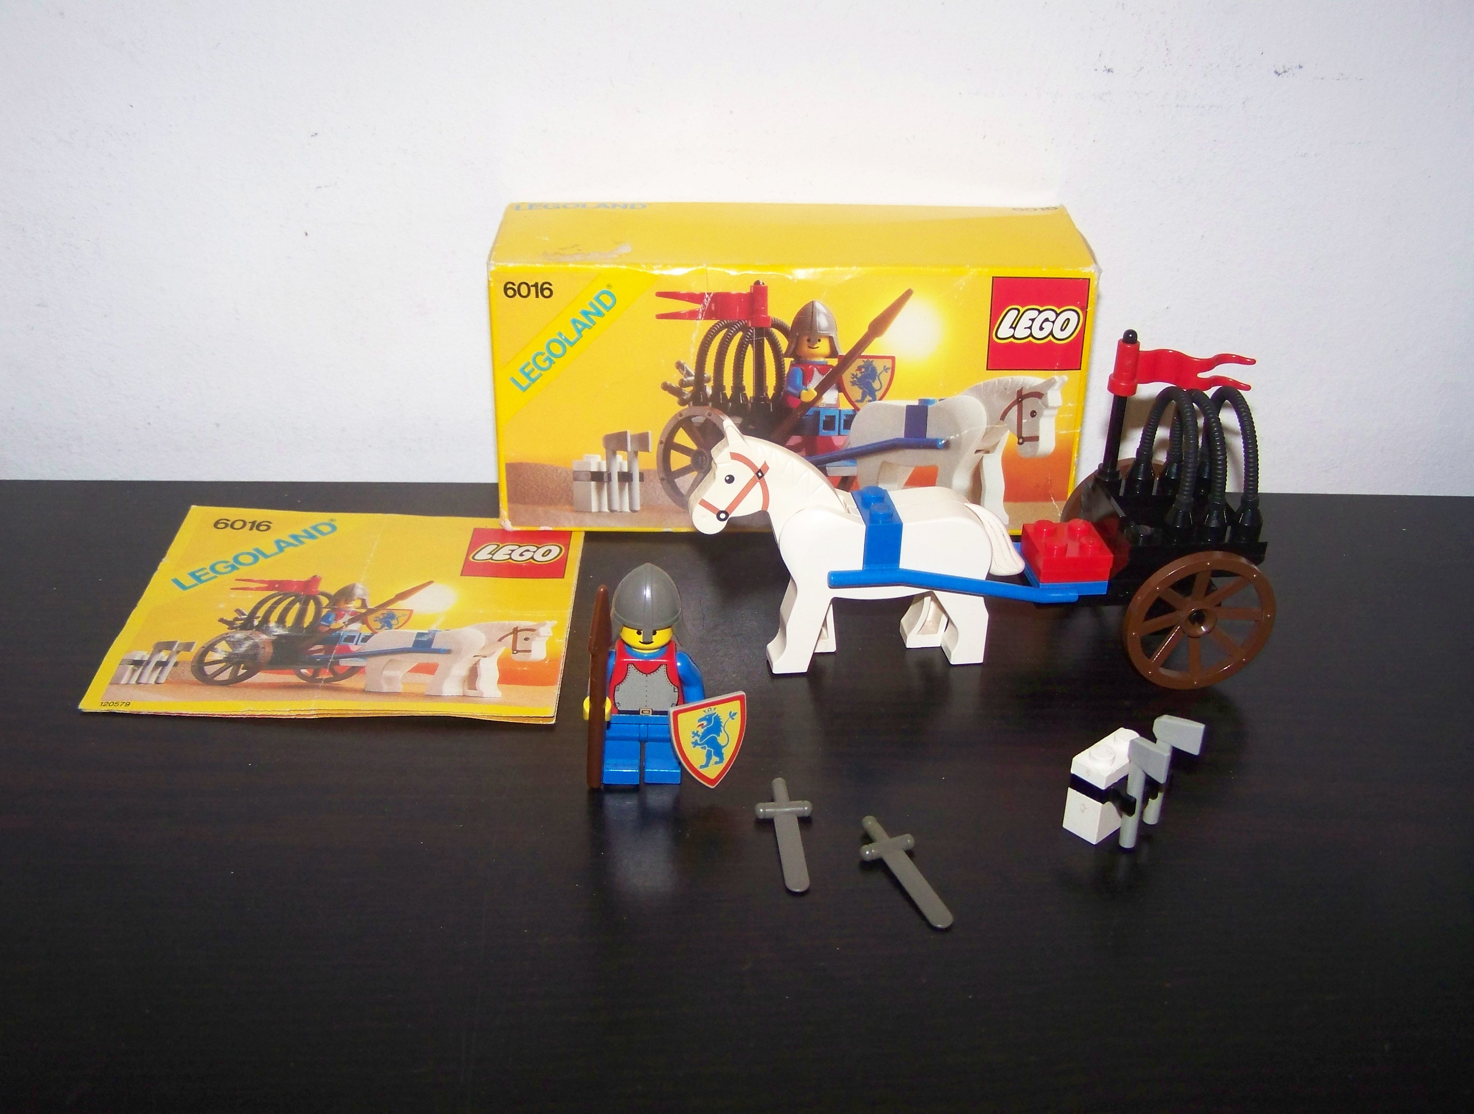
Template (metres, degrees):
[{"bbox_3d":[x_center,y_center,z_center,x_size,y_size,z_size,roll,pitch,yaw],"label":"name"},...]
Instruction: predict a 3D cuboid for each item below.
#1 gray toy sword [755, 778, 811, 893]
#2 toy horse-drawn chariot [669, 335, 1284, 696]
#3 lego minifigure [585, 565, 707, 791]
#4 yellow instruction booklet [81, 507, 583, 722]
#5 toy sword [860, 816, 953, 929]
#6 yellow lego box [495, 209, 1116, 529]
[{"bbox_3d":[0.010,0.052,0.305,0.011,0.003,0.034,-1,28,-5],"label":"gray toy sword"},{"bbox_3d":[0.053,-0.011,0.353,0.127,0.070,0.048,-3,28,-7],"label":"toy horse-drawn chariot"},{"bbox_3d":[-0.018,0.022,0.315,0.024,0.044,0.015,1,28,0],"label":"lego minifigure"},{"bbox_3d":[-0.088,0.010,0.379,0.099,0.003,0.092,1,28,-1],"label":"yellow instruction booklet"},{"bbox_3d":[0.031,0.057,0.296,0.011,0.003,0.033,-9,30,-18],"label":"toy sword"},{"bbox_3d":[0.013,-0.049,0.422,0.144,0.070,0.051,0,28,-1],"label":"yellow lego box"}]

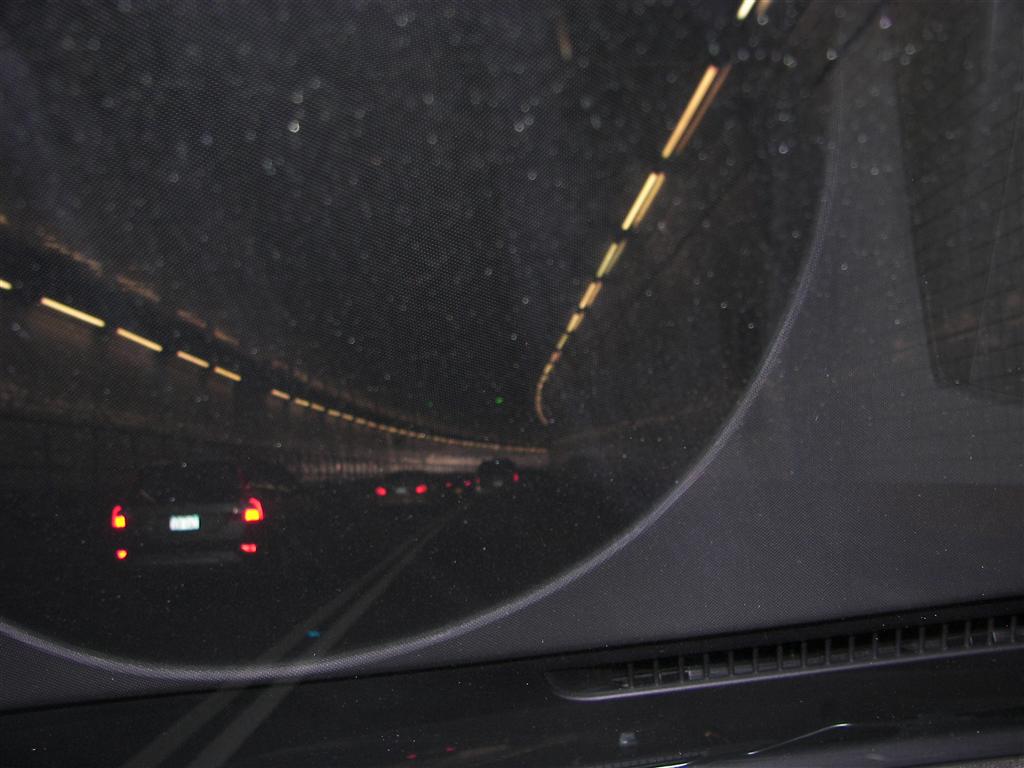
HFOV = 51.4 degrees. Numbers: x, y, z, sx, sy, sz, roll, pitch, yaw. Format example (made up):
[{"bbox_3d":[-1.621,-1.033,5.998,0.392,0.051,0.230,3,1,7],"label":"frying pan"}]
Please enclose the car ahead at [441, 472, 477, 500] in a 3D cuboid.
[{"bbox_3d":[-3.009,6.231,65.958,1.800,1.500,4.600,-4,-5,4],"label":"car ahead"}]

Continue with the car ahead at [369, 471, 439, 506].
[{"bbox_3d":[-3.096,3.502,33.569,1.800,1.470,4.600,-4,-5,3],"label":"car ahead"}]

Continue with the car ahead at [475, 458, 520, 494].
[{"bbox_3d":[-0.521,4.303,46.648,1.900,1.780,4.700,-4,-5,2],"label":"car ahead"}]

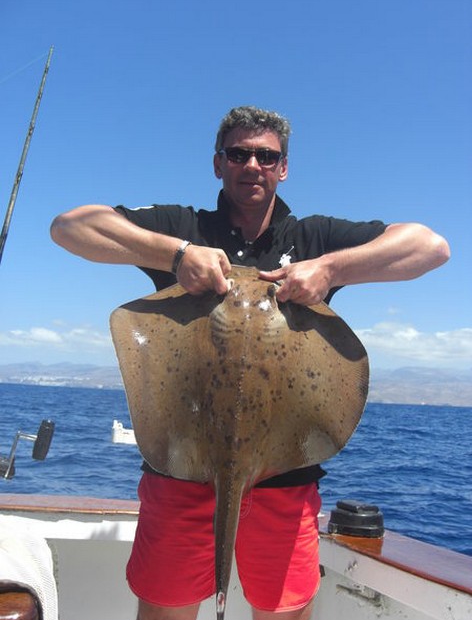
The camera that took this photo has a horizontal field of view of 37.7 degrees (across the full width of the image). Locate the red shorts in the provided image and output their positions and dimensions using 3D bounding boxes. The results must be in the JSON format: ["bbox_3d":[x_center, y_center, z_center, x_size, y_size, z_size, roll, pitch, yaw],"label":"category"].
[{"bbox_3d":[-0.022,0.499,1.641,0.460,0.370,0.290,3,-7,0],"label":"red shorts"}]

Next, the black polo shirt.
[{"bbox_3d":[0.022,0.054,1.696,0.660,0.720,0.310,3,-7,0],"label":"black polo shirt"}]

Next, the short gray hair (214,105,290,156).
[{"bbox_3d":[0.044,-0.452,1.814,0.190,0.165,0.205,3,-3,0],"label":"short gray hair"}]

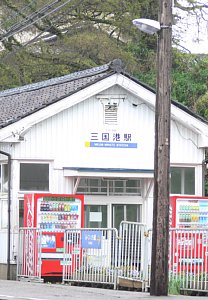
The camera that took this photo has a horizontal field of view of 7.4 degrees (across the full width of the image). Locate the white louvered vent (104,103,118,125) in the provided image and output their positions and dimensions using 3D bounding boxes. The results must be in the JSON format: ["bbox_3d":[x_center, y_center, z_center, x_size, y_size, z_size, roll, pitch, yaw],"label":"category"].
[{"bbox_3d":[0.169,-0.815,36.500,0.339,0.493,0.060,2,-3,-21],"label":"white louvered vent"}]

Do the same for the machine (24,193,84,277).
[{"bbox_3d":[-1.099,1.906,35.812,1.170,1.830,0.720,2,-3,-19],"label":"machine"}]

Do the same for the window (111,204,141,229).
[{"bbox_3d":[0.532,1.552,36.931,0.716,0.616,0.100,2,-3,-19],"label":"window"}]

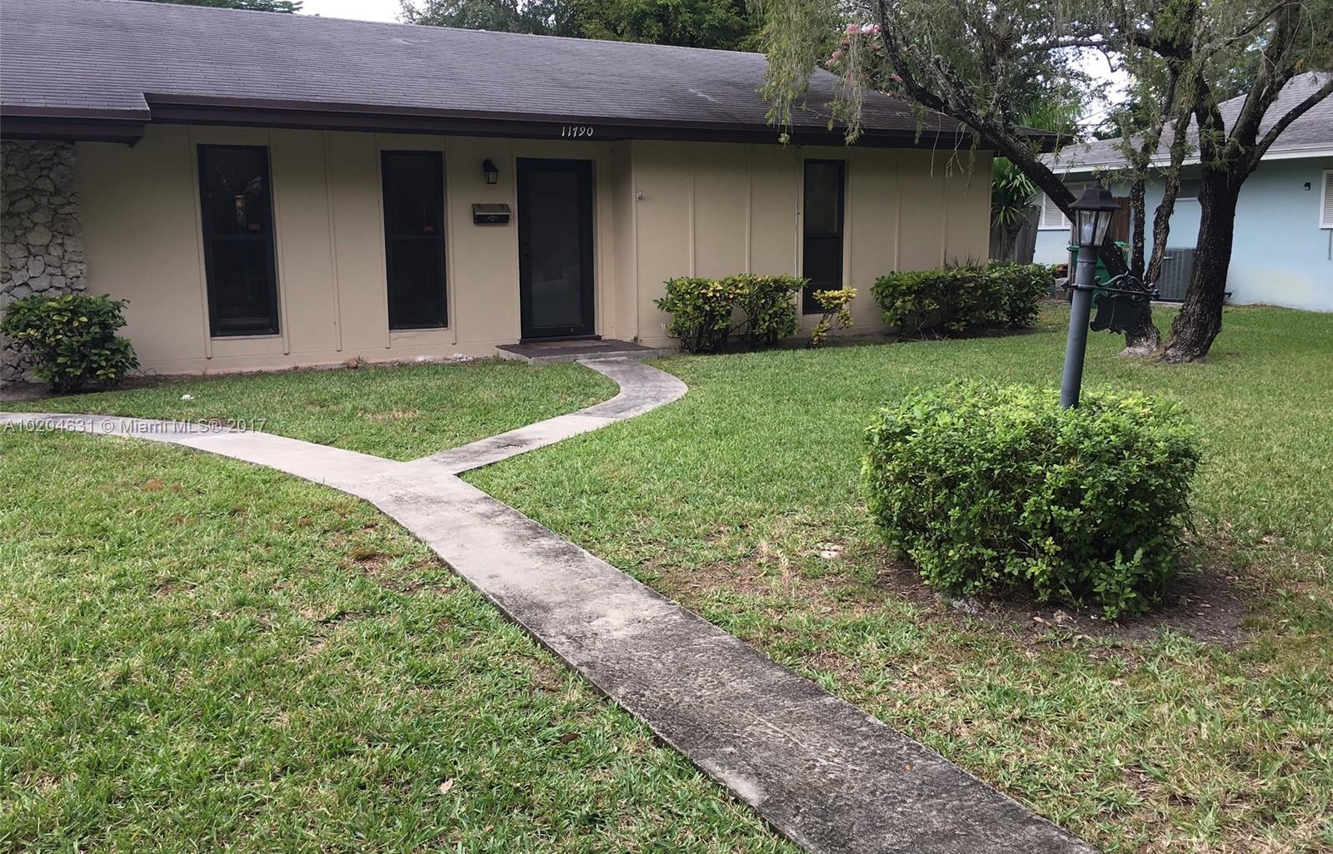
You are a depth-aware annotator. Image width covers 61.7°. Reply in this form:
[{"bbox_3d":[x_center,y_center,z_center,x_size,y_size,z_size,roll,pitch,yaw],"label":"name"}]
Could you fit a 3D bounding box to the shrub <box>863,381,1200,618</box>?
[{"bbox_3d":[1.581,0.246,4.929,1.380,0.720,1.320,2,9,18],"label":"shrub"}]

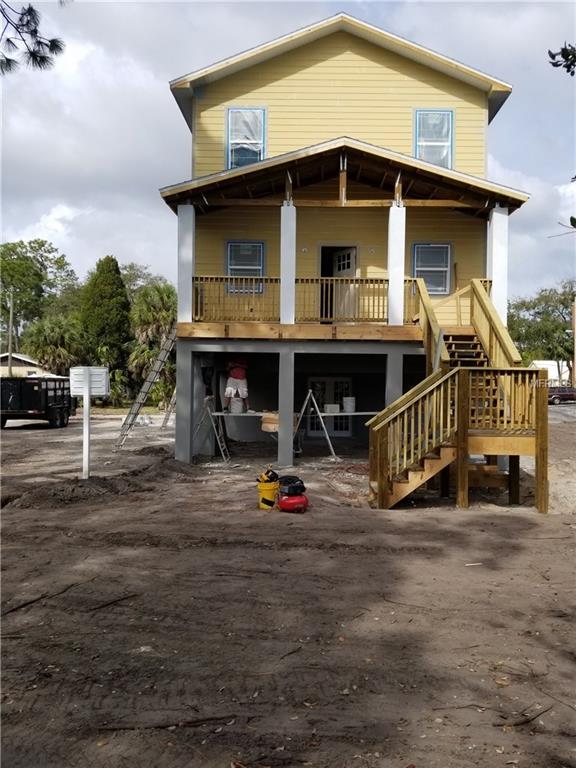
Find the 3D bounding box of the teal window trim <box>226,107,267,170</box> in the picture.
[{"bbox_3d":[-1.024,-6.000,14.300,0.960,1.680,0.100,1,0,1],"label":"teal window trim"}]

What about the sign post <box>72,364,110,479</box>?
[{"bbox_3d":[-3.673,0.714,10.700,0.710,2.060,0.250,1,0,1],"label":"sign post"}]

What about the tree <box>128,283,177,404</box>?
[{"bbox_3d":[-9.867,-2.949,42.000,3.500,8.900,3.500,1,0,1],"label":"tree"}]

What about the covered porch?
[{"bbox_3d":[1.253,-3.152,13.400,8.000,4.350,1.850,1,0,1],"label":"covered porch"}]

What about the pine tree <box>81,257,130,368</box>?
[{"bbox_3d":[-13.605,-4.063,43.000,3.700,11.000,3.700,1,0,1],"label":"pine tree"}]

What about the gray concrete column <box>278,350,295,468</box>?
[{"bbox_3d":[-0.030,0.555,12.965,0.335,2.580,0.335,1,0,1],"label":"gray concrete column"}]

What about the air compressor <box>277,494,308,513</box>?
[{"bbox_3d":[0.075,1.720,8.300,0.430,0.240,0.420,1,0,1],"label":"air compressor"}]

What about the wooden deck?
[{"bbox_3d":[1.220,-1.160,13.530,7.350,0.340,1.560,1,0,1],"label":"wooden deck"}]

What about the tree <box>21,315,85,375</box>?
[{"bbox_3d":[-16.740,-1.670,41.000,4.400,6.400,4.400,1,0,1],"label":"tree"}]

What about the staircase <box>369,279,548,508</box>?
[{"bbox_3d":[2.740,-0.160,10.800,2.720,4.300,3.850,1,0,1],"label":"staircase"}]

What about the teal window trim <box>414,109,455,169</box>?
[{"bbox_3d":[3.639,-5.950,14.300,0.960,1.680,0.100,1,0,1],"label":"teal window trim"}]

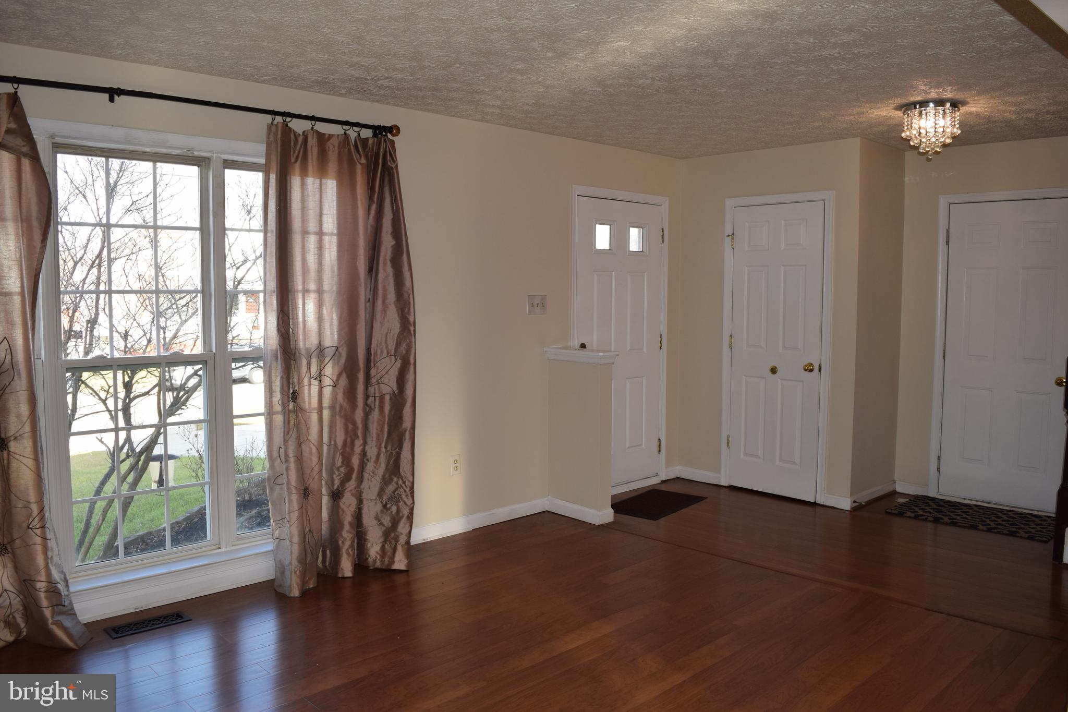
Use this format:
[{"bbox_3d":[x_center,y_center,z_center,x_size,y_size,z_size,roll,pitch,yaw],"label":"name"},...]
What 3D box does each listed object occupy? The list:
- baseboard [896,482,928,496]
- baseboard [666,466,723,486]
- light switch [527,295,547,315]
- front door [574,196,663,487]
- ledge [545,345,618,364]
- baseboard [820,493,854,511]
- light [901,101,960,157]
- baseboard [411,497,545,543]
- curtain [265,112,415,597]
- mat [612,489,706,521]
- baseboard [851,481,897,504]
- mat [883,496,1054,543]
[{"bbox_3d":[2.687,0.946,5.692,0.015,0.074,0.218,-5,7,-42],"label":"baseboard"},{"bbox_3d":[1.200,0.917,6.046,0.160,0.086,0.440,-4,7,-43],"label":"baseboard"},{"bbox_3d":[0.015,-0.324,5.114,0.166,0.120,0.013,-4,7,-43],"label":"light switch"},{"bbox_3d":[0.592,-0.071,5.715,0.910,2.035,0.045,-4,7,-43],"label":"front door"},{"bbox_3d":[0.299,-0.001,5.078,0.196,0.081,0.468,-5,7,-42],"label":"ledge"},{"bbox_3d":[2.001,0.973,5.286,0.016,0.086,0.195,-4,7,-43],"label":"baseboard"},{"bbox_3d":[2.108,-1.190,4.263,0.288,0.263,0.288,-5,7,-42],"label":"light"},{"bbox_3d":[-0.326,1.012,4.905,1.170,0.086,0.016,-4,7,-43],"label":"baseboard"},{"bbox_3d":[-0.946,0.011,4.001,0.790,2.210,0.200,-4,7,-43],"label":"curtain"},{"bbox_3d":[0.822,1.004,5.460,0.445,0.009,0.735,3,6,35],"label":"mat"},{"bbox_3d":[2.351,0.958,5.525,0.733,0.080,0.016,-5,7,-42],"label":"baseboard"},{"bbox_3d":[2.827,1.022,5.123,0.929,0.015,0.601,4,7,44],"label":"mat"}]

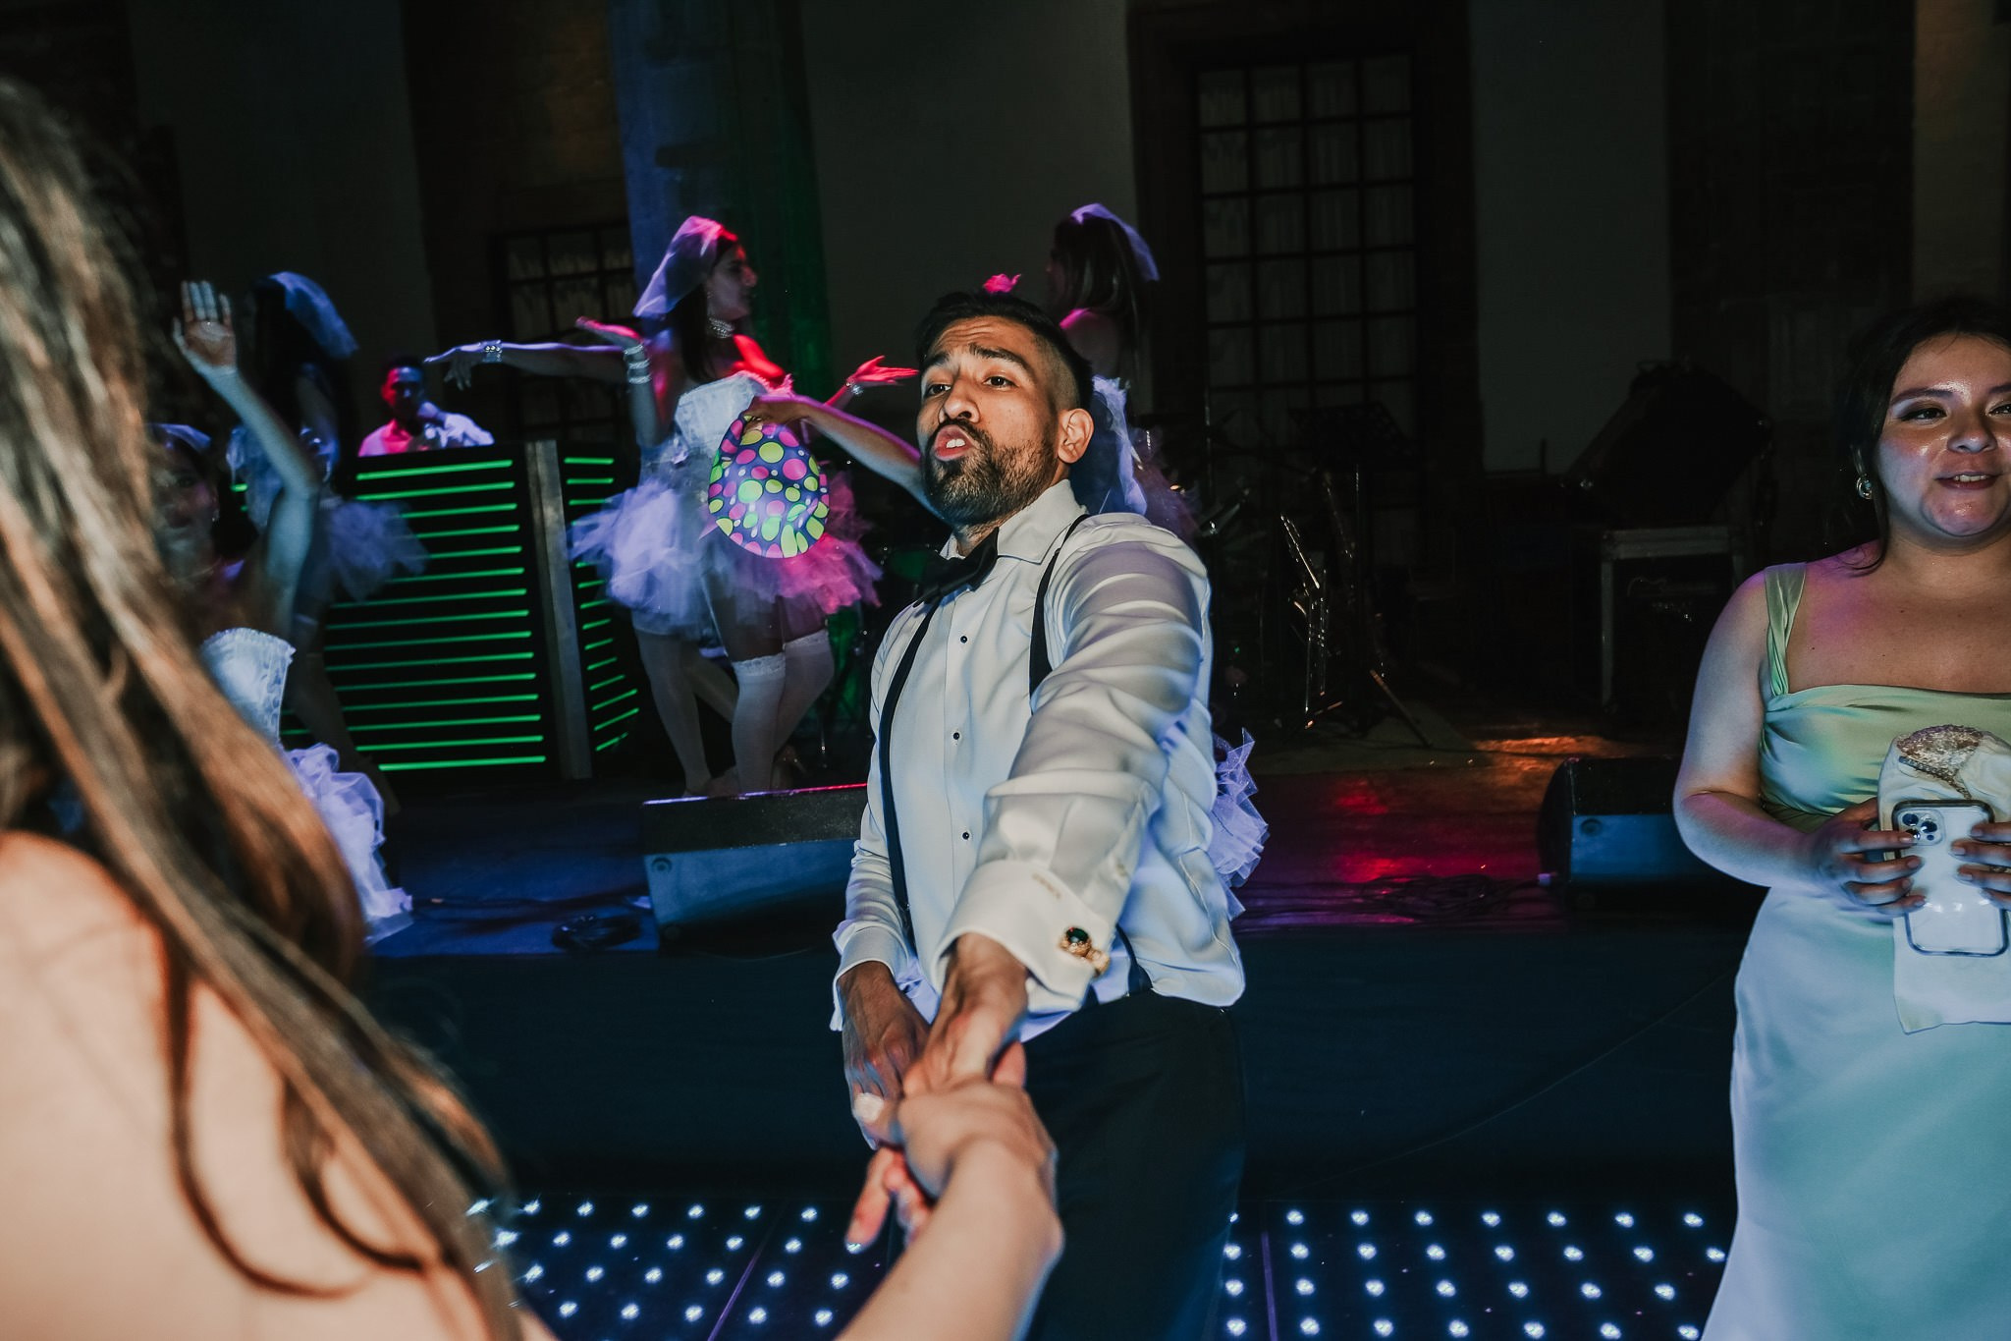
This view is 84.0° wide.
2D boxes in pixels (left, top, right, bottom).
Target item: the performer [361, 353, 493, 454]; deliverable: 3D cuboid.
[{"bbox_3d":[-2.289,-0.458,4.457,0.550,1.660,0.420,-7,9,-17],"label":"performer"}]

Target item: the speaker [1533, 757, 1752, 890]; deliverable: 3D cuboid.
[{"bbox_3d":[1.370,0.286,2.186,0.580,0.310,0.420,-2,9,15],"label":"speaker"}]

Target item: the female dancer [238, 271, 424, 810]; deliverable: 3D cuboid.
[{"bbox_3d":[-2.184,-0.399,3.658,0.680,1.740,0.650,1,10,30],"label":"female dancer"}]

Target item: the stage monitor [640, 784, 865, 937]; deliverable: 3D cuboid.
[{"bbox_3d":[-0.447,0.370,2.505,0.580,0.310,0.420,-4,8,-2],"label":"stage monitor"}]

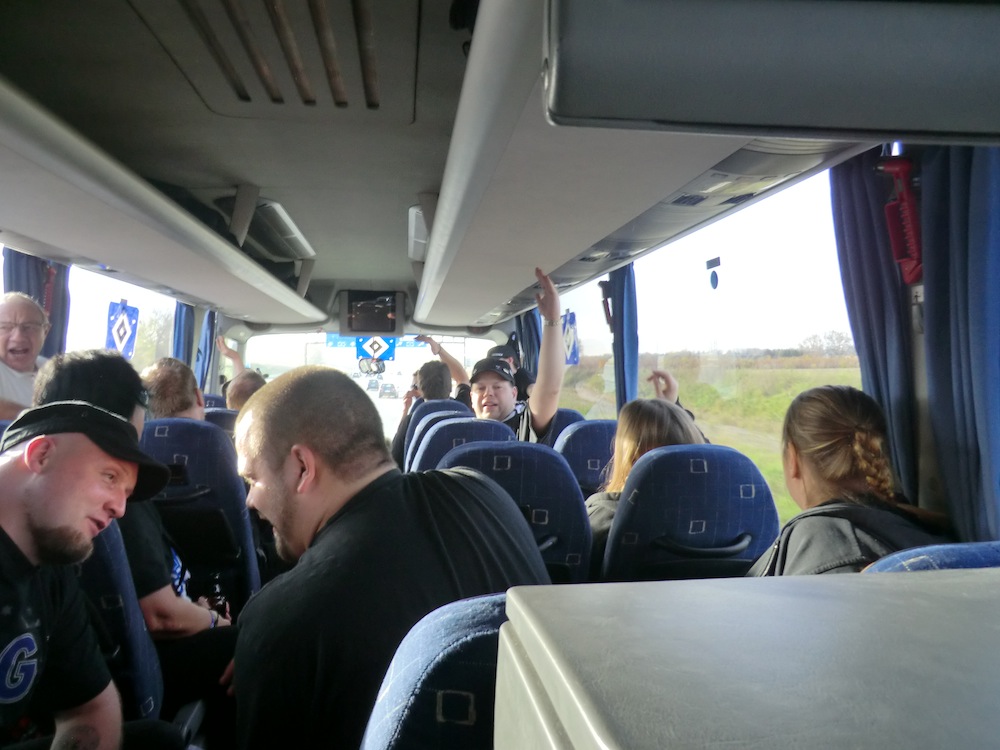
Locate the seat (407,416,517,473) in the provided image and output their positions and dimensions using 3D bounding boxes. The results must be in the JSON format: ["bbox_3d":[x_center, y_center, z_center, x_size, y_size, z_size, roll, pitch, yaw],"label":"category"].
[{"bbox_3d":[-0.141,0.709,2.839,0.450,1.100,0.670,1,0,-8],"label":"seat"}]

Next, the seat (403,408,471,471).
[{"bbox_3d":[-0.257,0.717,3.559,0.450,1.100,0.670,1,0,-8],"label":"seat"}]

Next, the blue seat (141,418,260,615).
[{"bbox_3d":[-1.001,0.678,2.349,0.450,1.100,0.670,1,0,-8],"label":"blue seat"}]

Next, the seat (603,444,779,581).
[{"bbox_3d":[0.438,0.709,2.070,0.450,1.070,0.700,0,0,-8],"label":"seat"}]

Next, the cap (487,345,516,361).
[{"bbox_3d":[-0.003,-0.126,4.150,0.180,0.130,0.260,1,0,40],"label":"cap"}]

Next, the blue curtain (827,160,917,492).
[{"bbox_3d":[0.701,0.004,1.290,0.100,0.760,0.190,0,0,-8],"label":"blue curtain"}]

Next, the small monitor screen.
[{"bbox_3d":[-0.945,-0.460,5.100,0.355,0.305,0.060,0,8,-8],"label":"small monitor screen"}]

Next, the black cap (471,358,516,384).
[{"bbox_3d":[-0.030,-0.012,2.780,0.185,0.130,0.260,0,-9,9],"label":"black cap"}]

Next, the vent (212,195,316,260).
[{"bbox_3d":[-1.016,-0.628,3.110,0.220,0.100,1.120,1,0,-8],"label":"vent"}]

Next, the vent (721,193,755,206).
[{"bbox_3d":[0.533,-0.392,1.550,0.060,0.020,0.068,0,0,-8],"label":"vent"}]

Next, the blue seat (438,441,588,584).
[{"bbox_3d":[-0.018,0.715,2.009,0.450,1.100,0.670,1,0,-8],"label":"blue seat"}]

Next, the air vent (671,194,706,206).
[{"bbox_3d":[0.421,-0.390,1.550,0.055,0.018,0.065,0,0,-8],"label":"air vent"}]

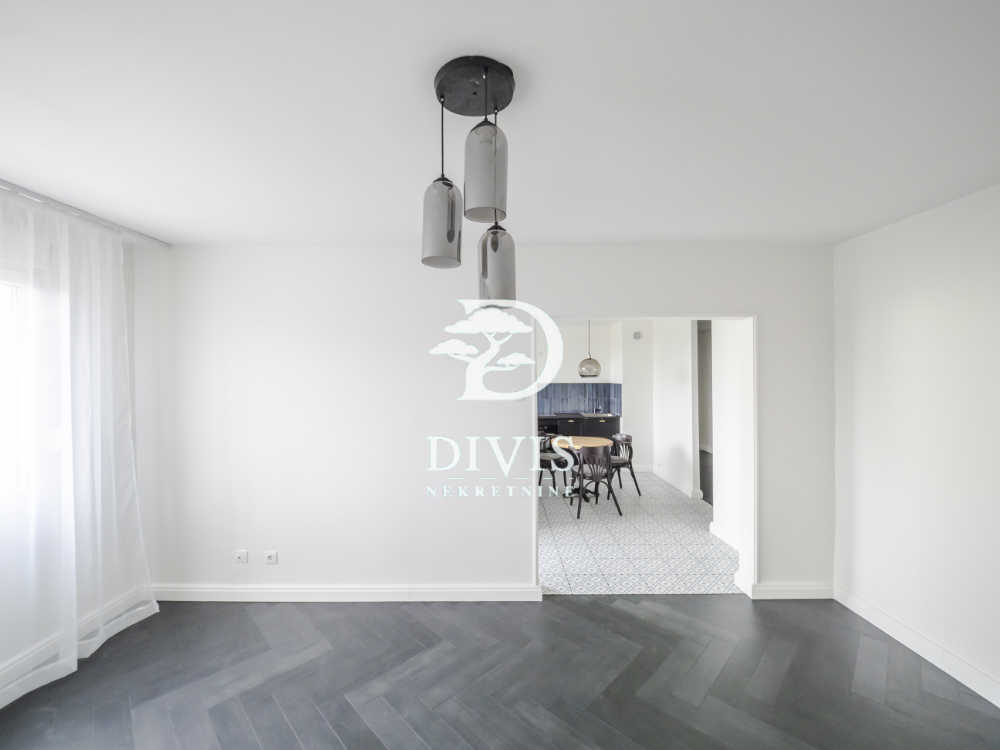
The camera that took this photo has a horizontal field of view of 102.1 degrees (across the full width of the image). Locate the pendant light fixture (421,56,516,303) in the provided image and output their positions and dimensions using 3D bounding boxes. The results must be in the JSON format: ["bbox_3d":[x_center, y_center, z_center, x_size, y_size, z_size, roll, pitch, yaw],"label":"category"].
[{"bbox_3d":[-0.104,-0.592,1.308,0.320,0.700,0.315,0,0,0],"label":"pendant light fixture"}]

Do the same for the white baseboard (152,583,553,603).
[{"bbox_3d":[-1.147,1.576,2.930,2.907,0.119,0.026,0,0,0],"label":"white baseboard"}]

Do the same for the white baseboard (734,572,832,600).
[{"bbox_3d":[2.133,1.577,3.045,0.597,0.117,0.200,0,0,0],"label":"white baseboard"}]

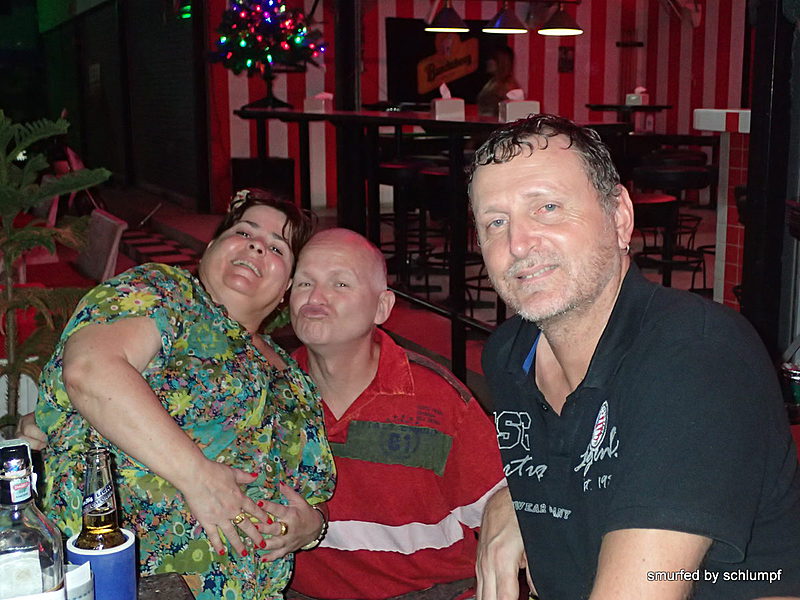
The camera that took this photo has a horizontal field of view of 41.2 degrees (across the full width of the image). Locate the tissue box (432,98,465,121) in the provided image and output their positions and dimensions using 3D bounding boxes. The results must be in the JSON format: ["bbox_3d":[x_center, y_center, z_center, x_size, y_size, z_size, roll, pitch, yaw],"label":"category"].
[{"bbox_3d":[0.197,-0.774,4.330,0.117,0.085,0.115,-2,11,-5],"label":"tissue box"}]

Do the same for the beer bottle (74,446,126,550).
[{"bbox_3d":[-0.329,0.277,1.193,0.061,0.230,0.061,-1,11,0],"label":"beer bottle"}]

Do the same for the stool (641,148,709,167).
[{"bbox_3d":[1.678,-0.494,6.557,0.420,0.780,0.420,-1,11,0],"label":"stool"}]

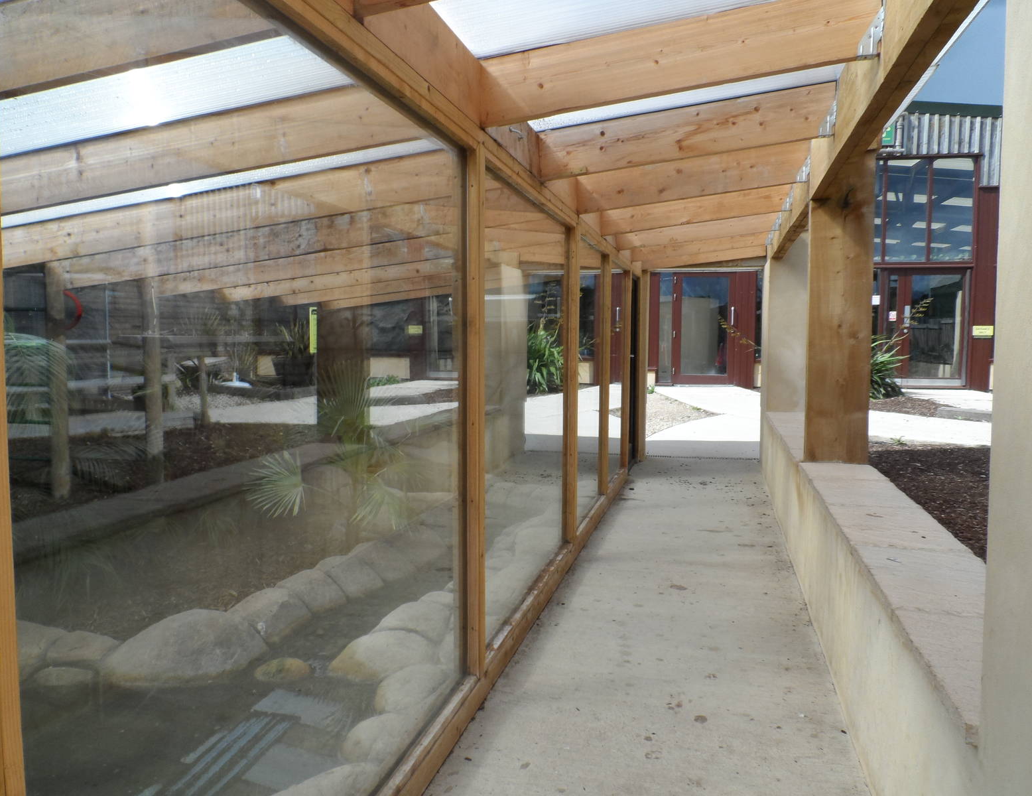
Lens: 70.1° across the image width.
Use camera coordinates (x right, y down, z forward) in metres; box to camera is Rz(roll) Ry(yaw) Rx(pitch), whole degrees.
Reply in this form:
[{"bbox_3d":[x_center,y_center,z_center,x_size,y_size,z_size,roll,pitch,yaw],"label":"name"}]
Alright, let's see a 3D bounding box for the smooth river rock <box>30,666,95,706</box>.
[{"bbox_3d":[-1.809,1.129,2.917,0.225,0.110,0.150,-2,4,-33],"label":"smooth river rock"}]

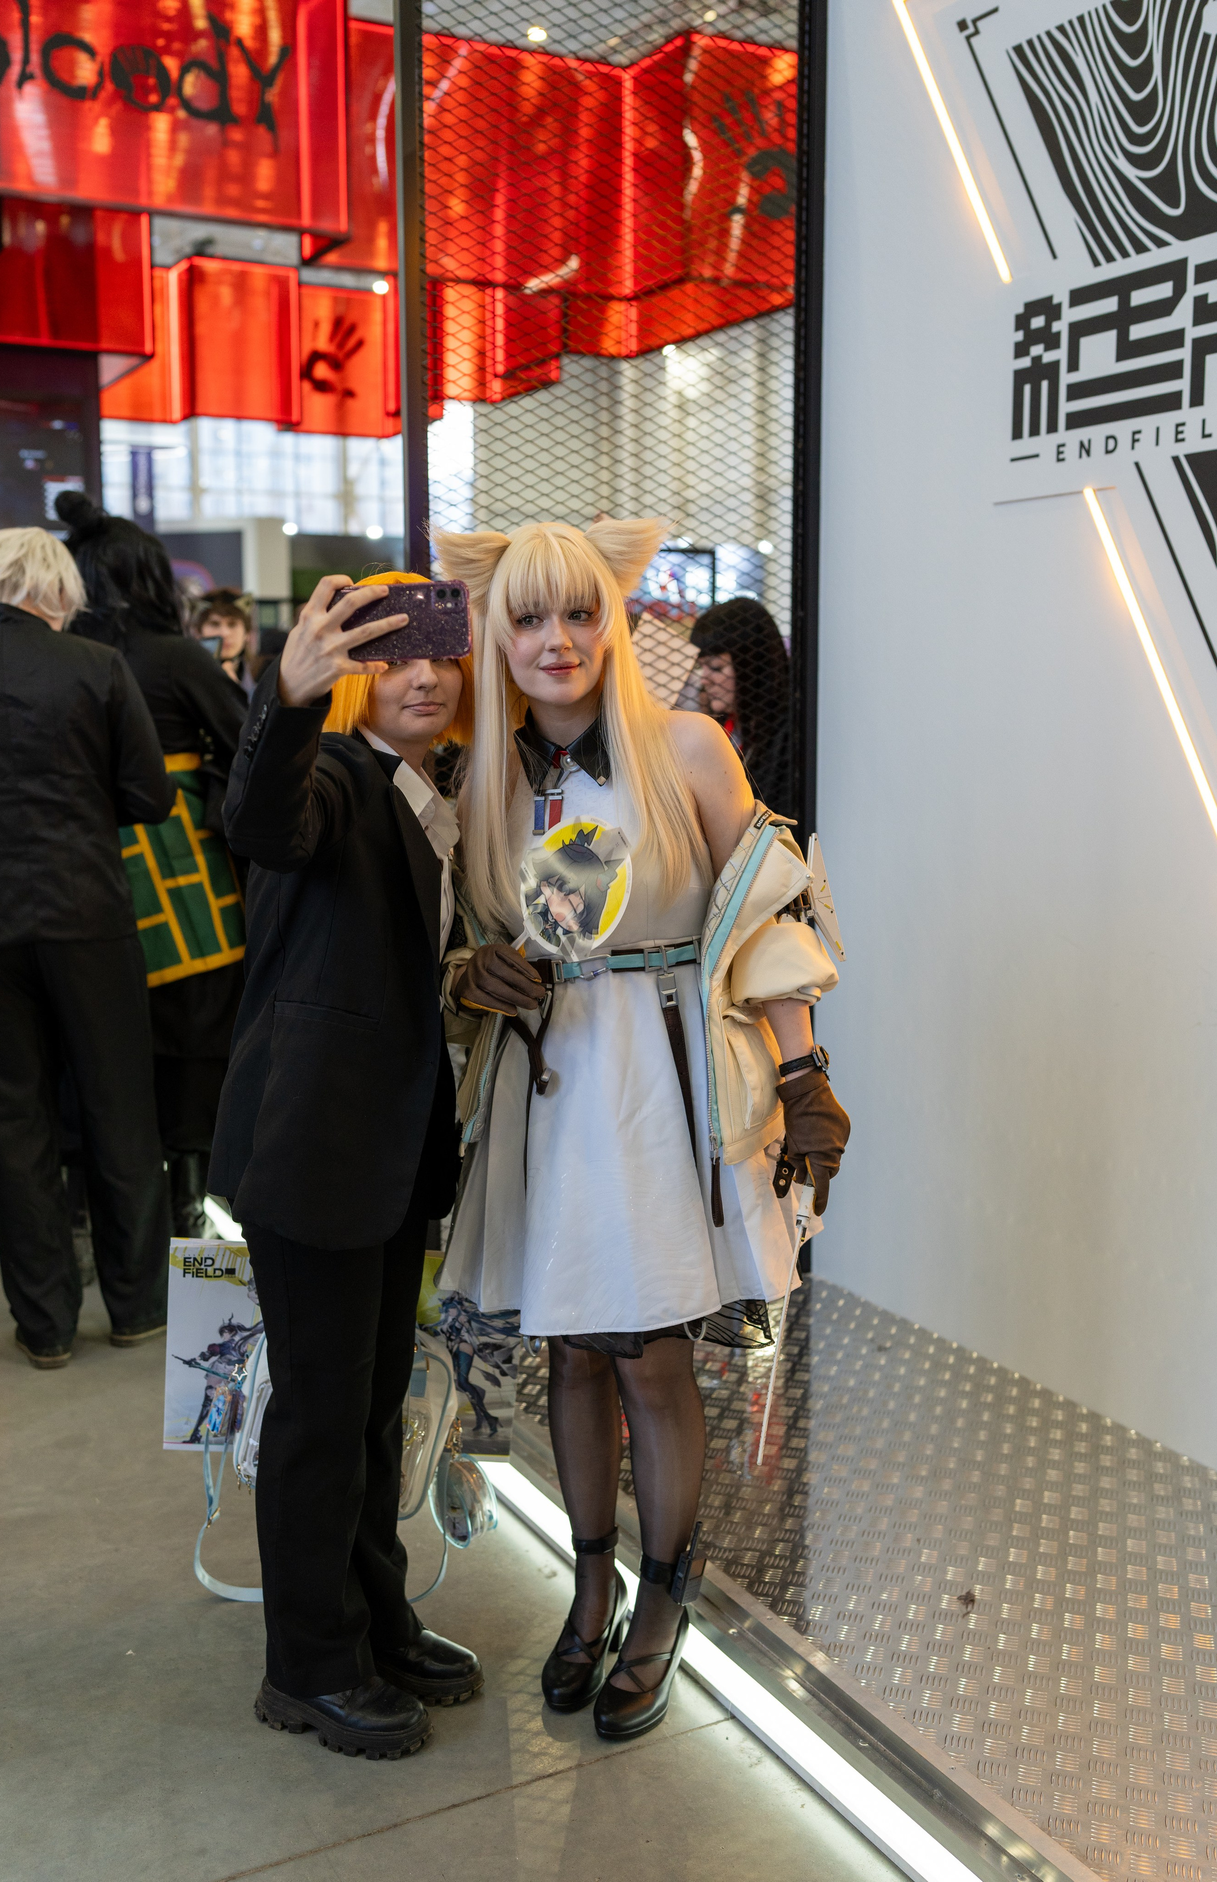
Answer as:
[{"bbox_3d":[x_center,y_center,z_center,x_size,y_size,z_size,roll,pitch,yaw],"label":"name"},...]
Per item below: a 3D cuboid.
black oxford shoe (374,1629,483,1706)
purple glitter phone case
[{"bbox_3d":[-0.325,1.066,2.784,0.280,0.120,0.108,3,9,22],"label":"black oxford shoe"},{"bbox_3d":[-0.222,-0.339,1.950,0.155,0.079,0.012,-2,8,5],"label":"purple glitter phone case"}]

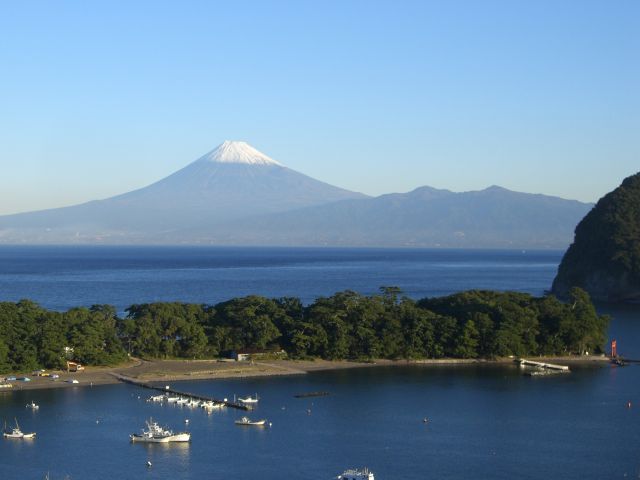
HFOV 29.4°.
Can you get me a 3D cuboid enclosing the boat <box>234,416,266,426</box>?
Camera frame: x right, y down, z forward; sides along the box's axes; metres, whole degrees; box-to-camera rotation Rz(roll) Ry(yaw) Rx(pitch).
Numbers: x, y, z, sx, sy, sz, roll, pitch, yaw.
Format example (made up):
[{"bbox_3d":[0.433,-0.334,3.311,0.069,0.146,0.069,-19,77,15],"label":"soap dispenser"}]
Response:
[{"bbox_3d":[-21.600,56.300,380.000,9.200,2.400,2.300,0,0,9],"label":"boat"}]

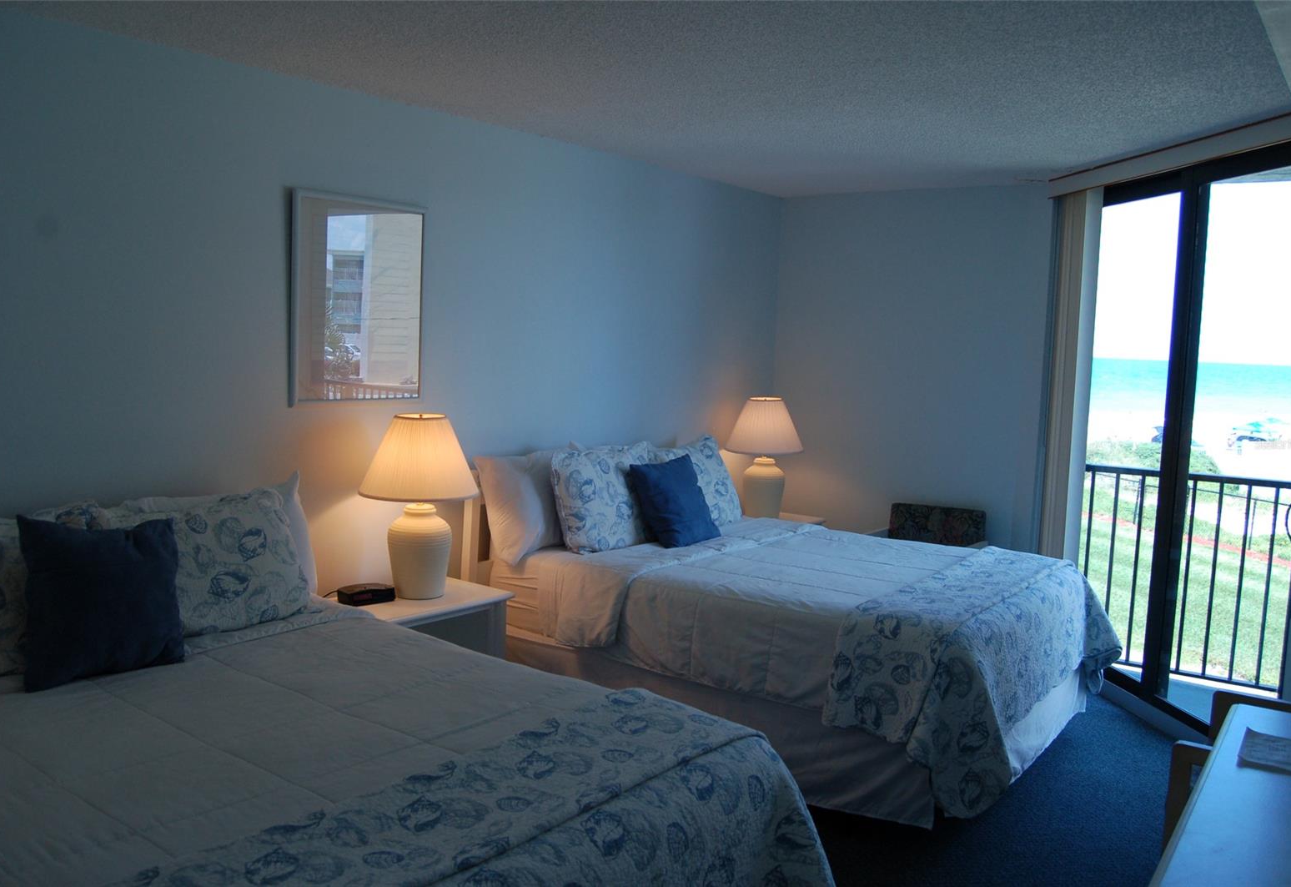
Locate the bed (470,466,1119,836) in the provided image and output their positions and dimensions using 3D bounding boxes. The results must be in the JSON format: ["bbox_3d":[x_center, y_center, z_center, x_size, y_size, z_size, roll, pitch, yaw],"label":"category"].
[{"bbox_3d":[0.591,0.663,4.431,2.160,0.990,1.610,6,7,36],"label":"bed"}]

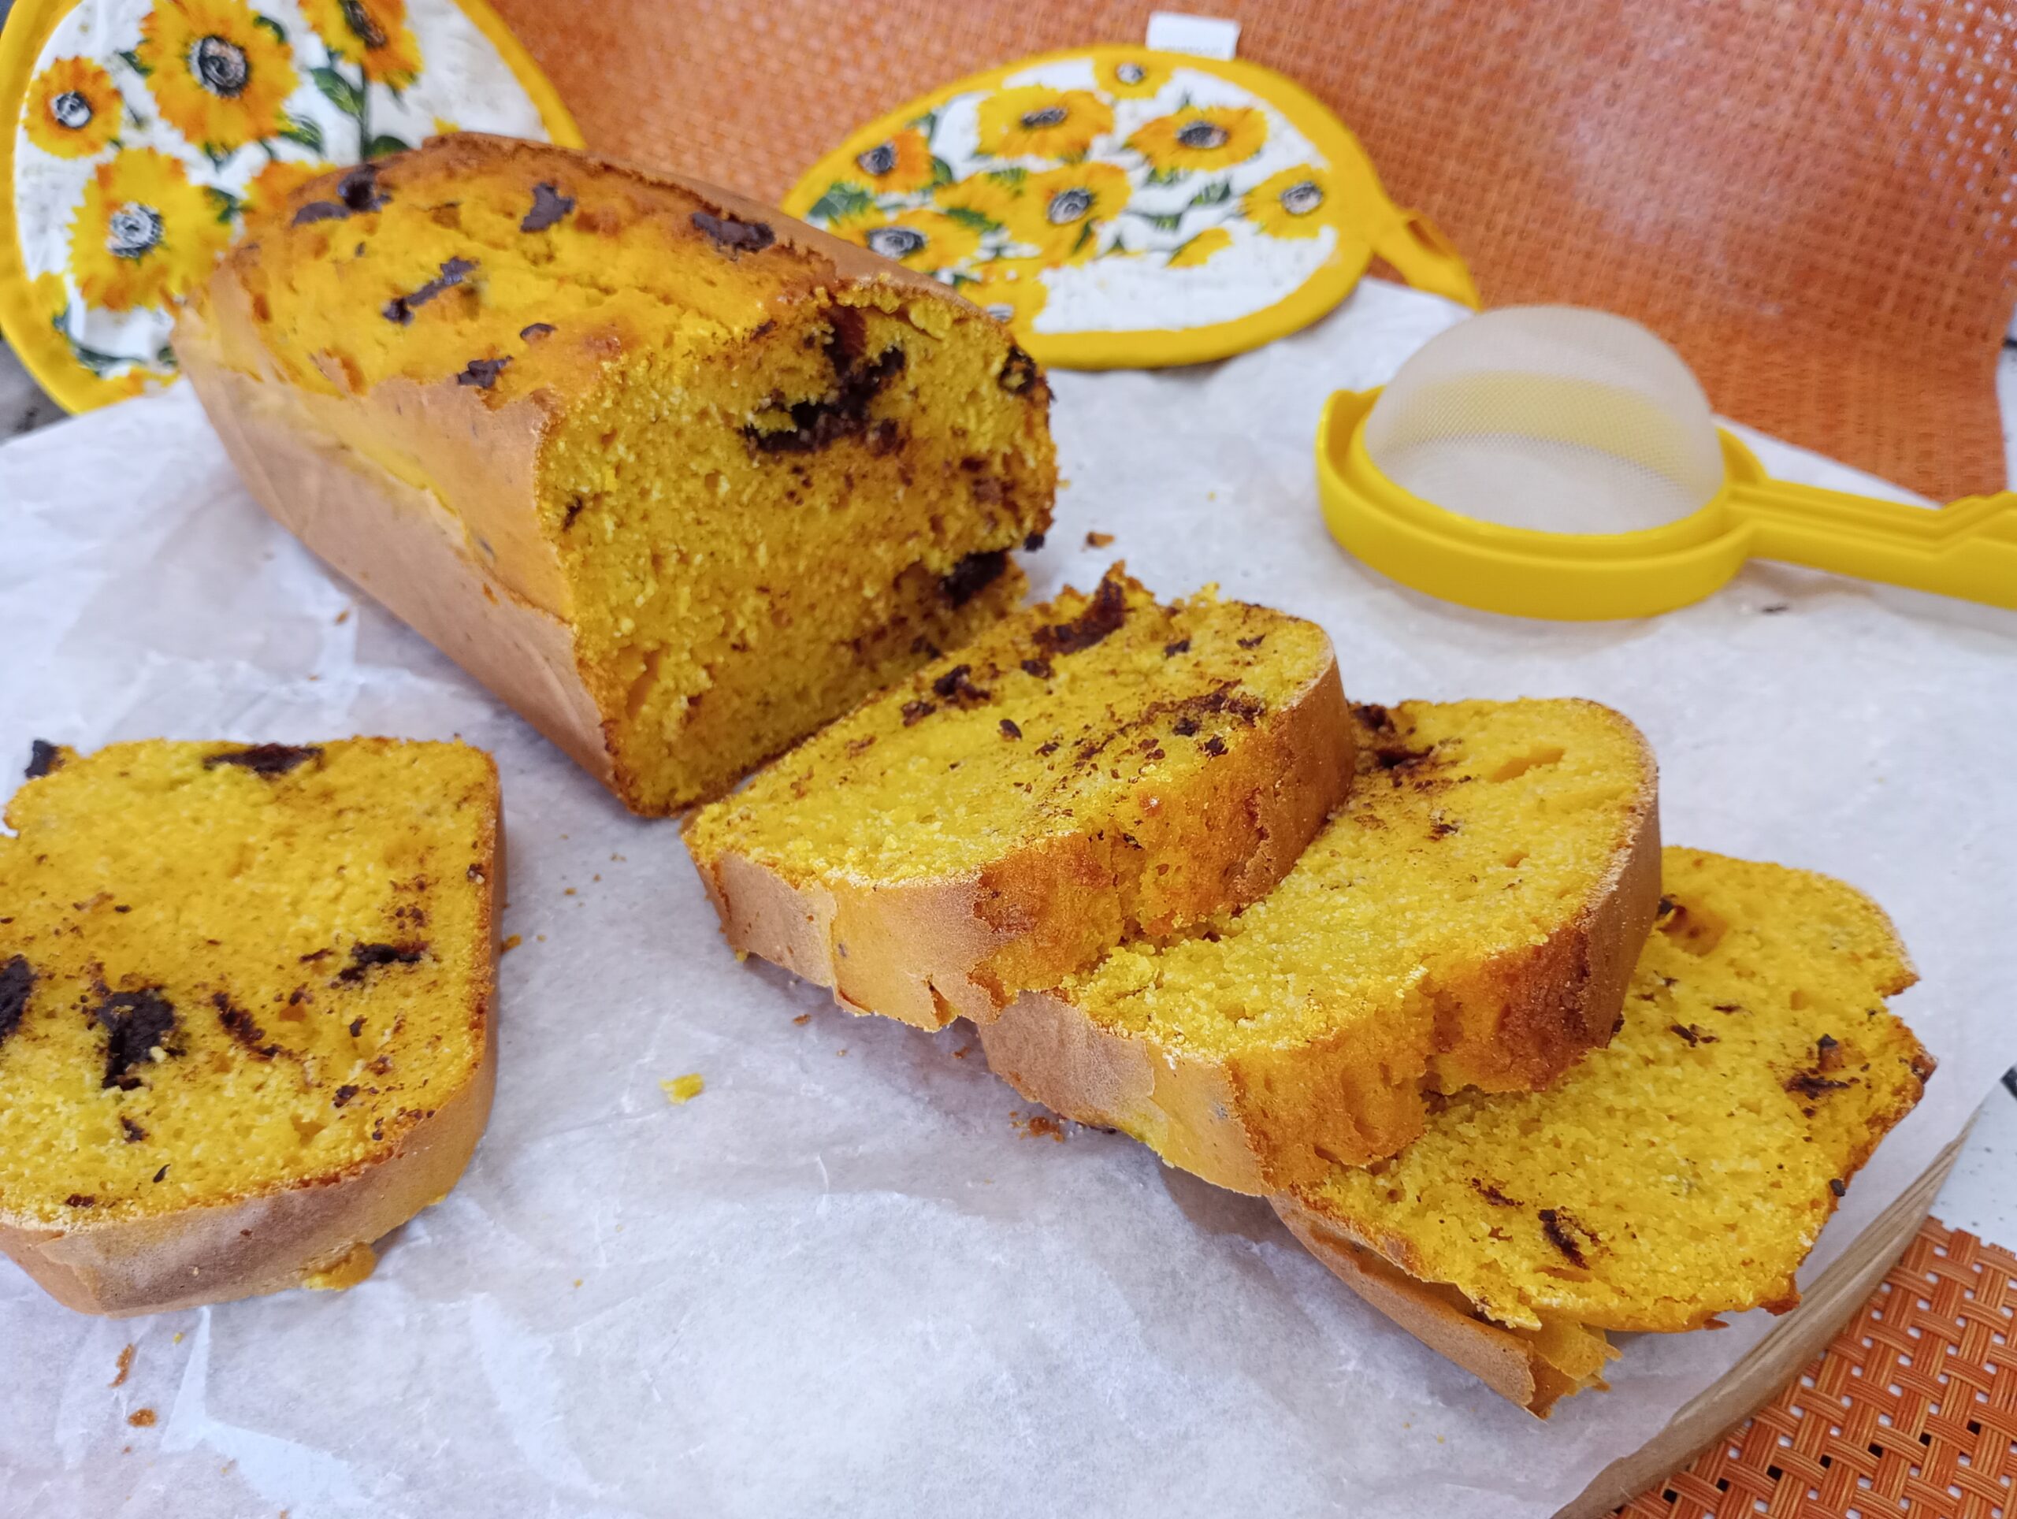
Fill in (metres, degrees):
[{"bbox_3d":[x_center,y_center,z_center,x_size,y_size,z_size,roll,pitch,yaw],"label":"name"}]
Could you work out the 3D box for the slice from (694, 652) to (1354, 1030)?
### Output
[{"bbox_3d":[0.015,0.003,0.256,0.103,0.020,0.077,-26,18,-28],"label":"slice"}]

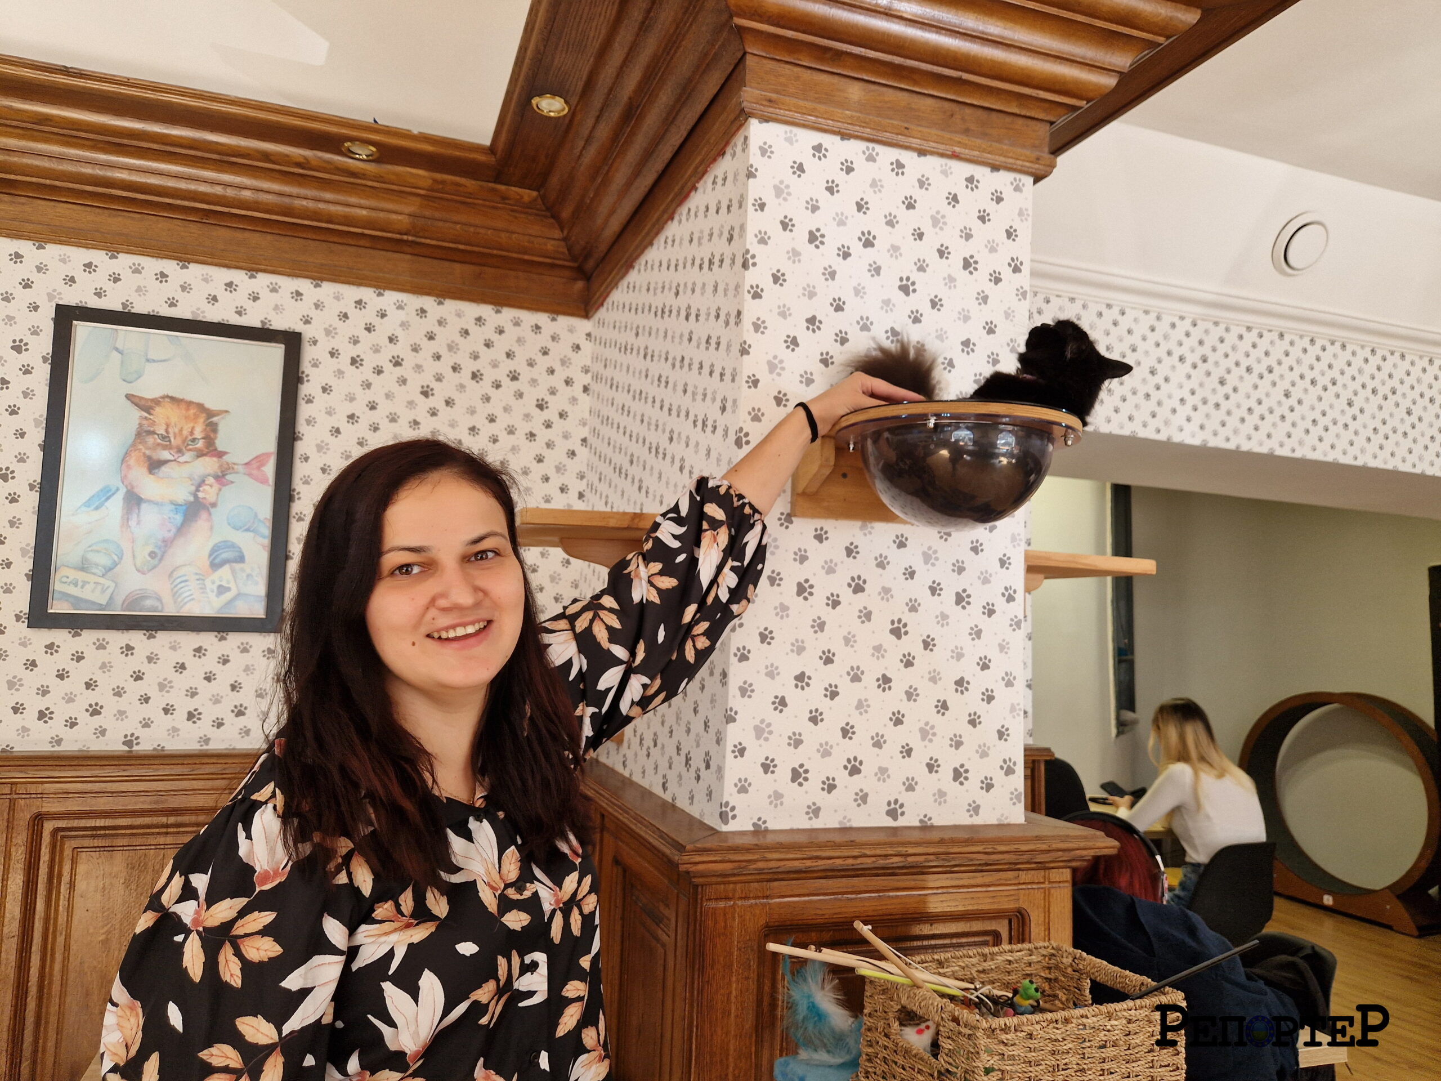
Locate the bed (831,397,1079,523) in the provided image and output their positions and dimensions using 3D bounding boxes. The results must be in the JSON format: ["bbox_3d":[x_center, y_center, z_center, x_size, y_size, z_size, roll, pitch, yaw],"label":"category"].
[{"bbox_3d":[0.310,-0.084,1.272,0.320,0.132,0.320,2,-5,0],"label":"bed"}]

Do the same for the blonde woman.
[{"bbox_3d":[1.810,1.250,3.830,0.470,1.270,0.760,4,-6,-22],"label":"blonde woman"}]

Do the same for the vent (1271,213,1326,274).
[{"bbox_3d":[1.791,-0.901,2.928,0.200,0.200,0.042,4,28,-18],"label":"vent"}]

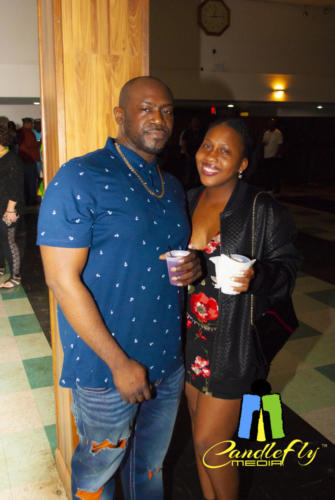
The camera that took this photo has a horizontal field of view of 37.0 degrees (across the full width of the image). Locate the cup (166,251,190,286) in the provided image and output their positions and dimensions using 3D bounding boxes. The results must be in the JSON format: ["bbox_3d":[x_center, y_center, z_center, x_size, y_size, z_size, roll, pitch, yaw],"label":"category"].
[{"bbox_3d":[0.034,0.057,1.530,0.073,0.090,0.073,1,15,0],"label":"cup"}]

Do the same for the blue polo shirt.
[{"bbox_3d":[-0.136,0.035,1.644,0.540,0.790,0.340,-10,19,-37],"label":"blue polo shirt"}]

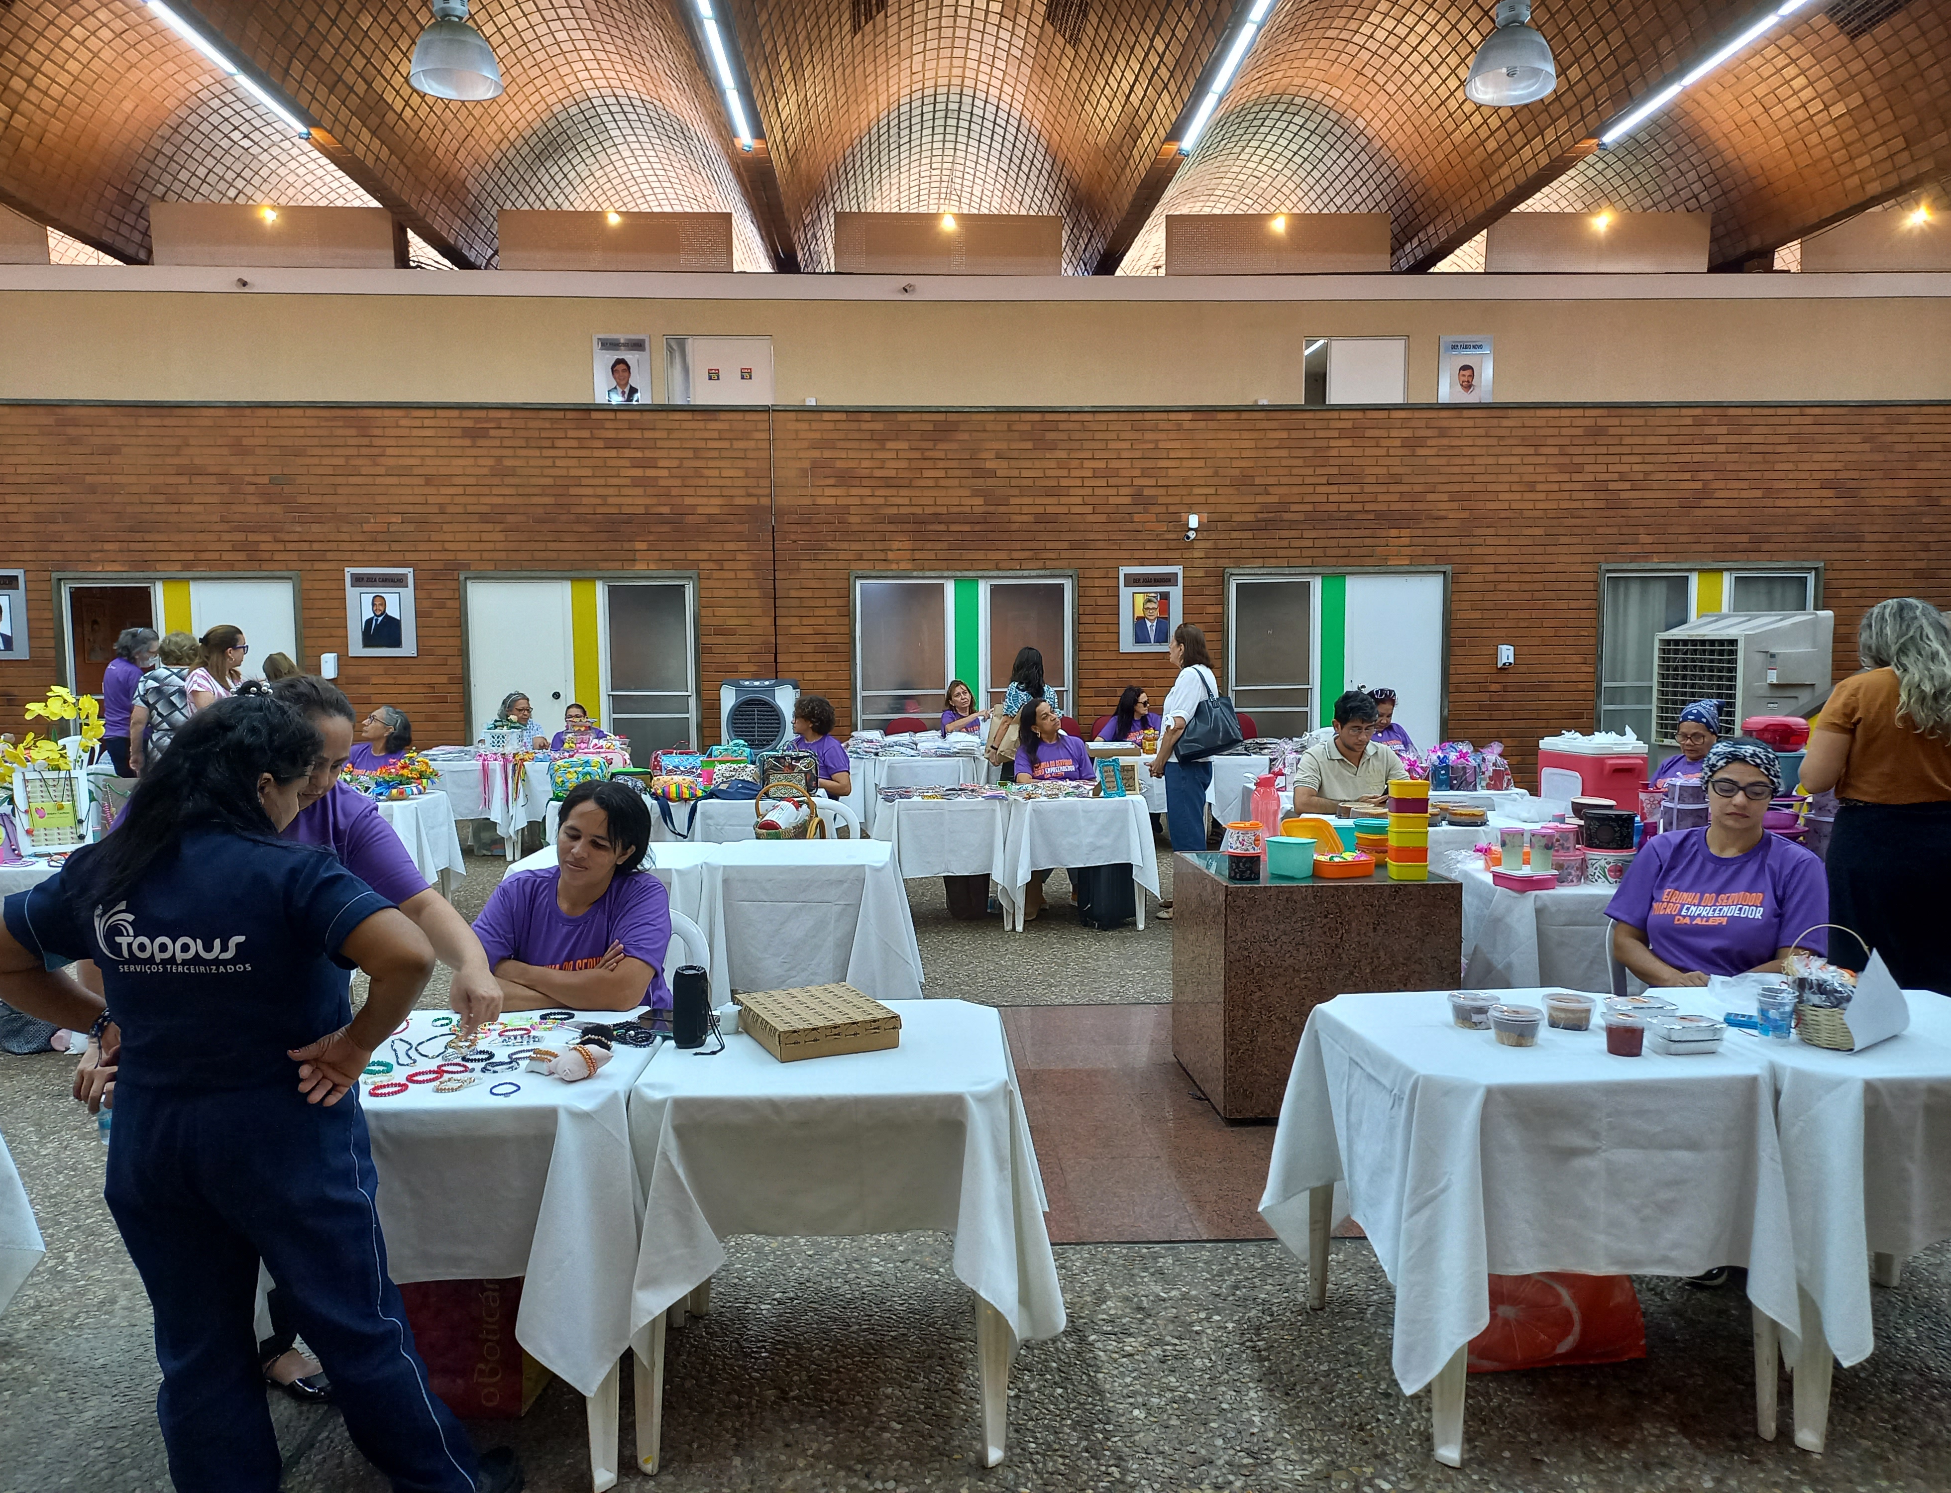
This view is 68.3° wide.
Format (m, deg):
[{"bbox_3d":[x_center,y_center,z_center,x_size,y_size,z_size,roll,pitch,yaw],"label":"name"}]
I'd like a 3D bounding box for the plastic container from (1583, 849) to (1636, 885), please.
[{"bbox_3d":[2.083,0.382,4.720,0.165,0.122,0.165,0,5,12],"label":"plastic container"}]

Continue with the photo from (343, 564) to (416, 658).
[{"bbox_3d":[-5.250,-1.183,12.703,0.588,0.792,0.030,-1,4,-3],"label":"photo"}]

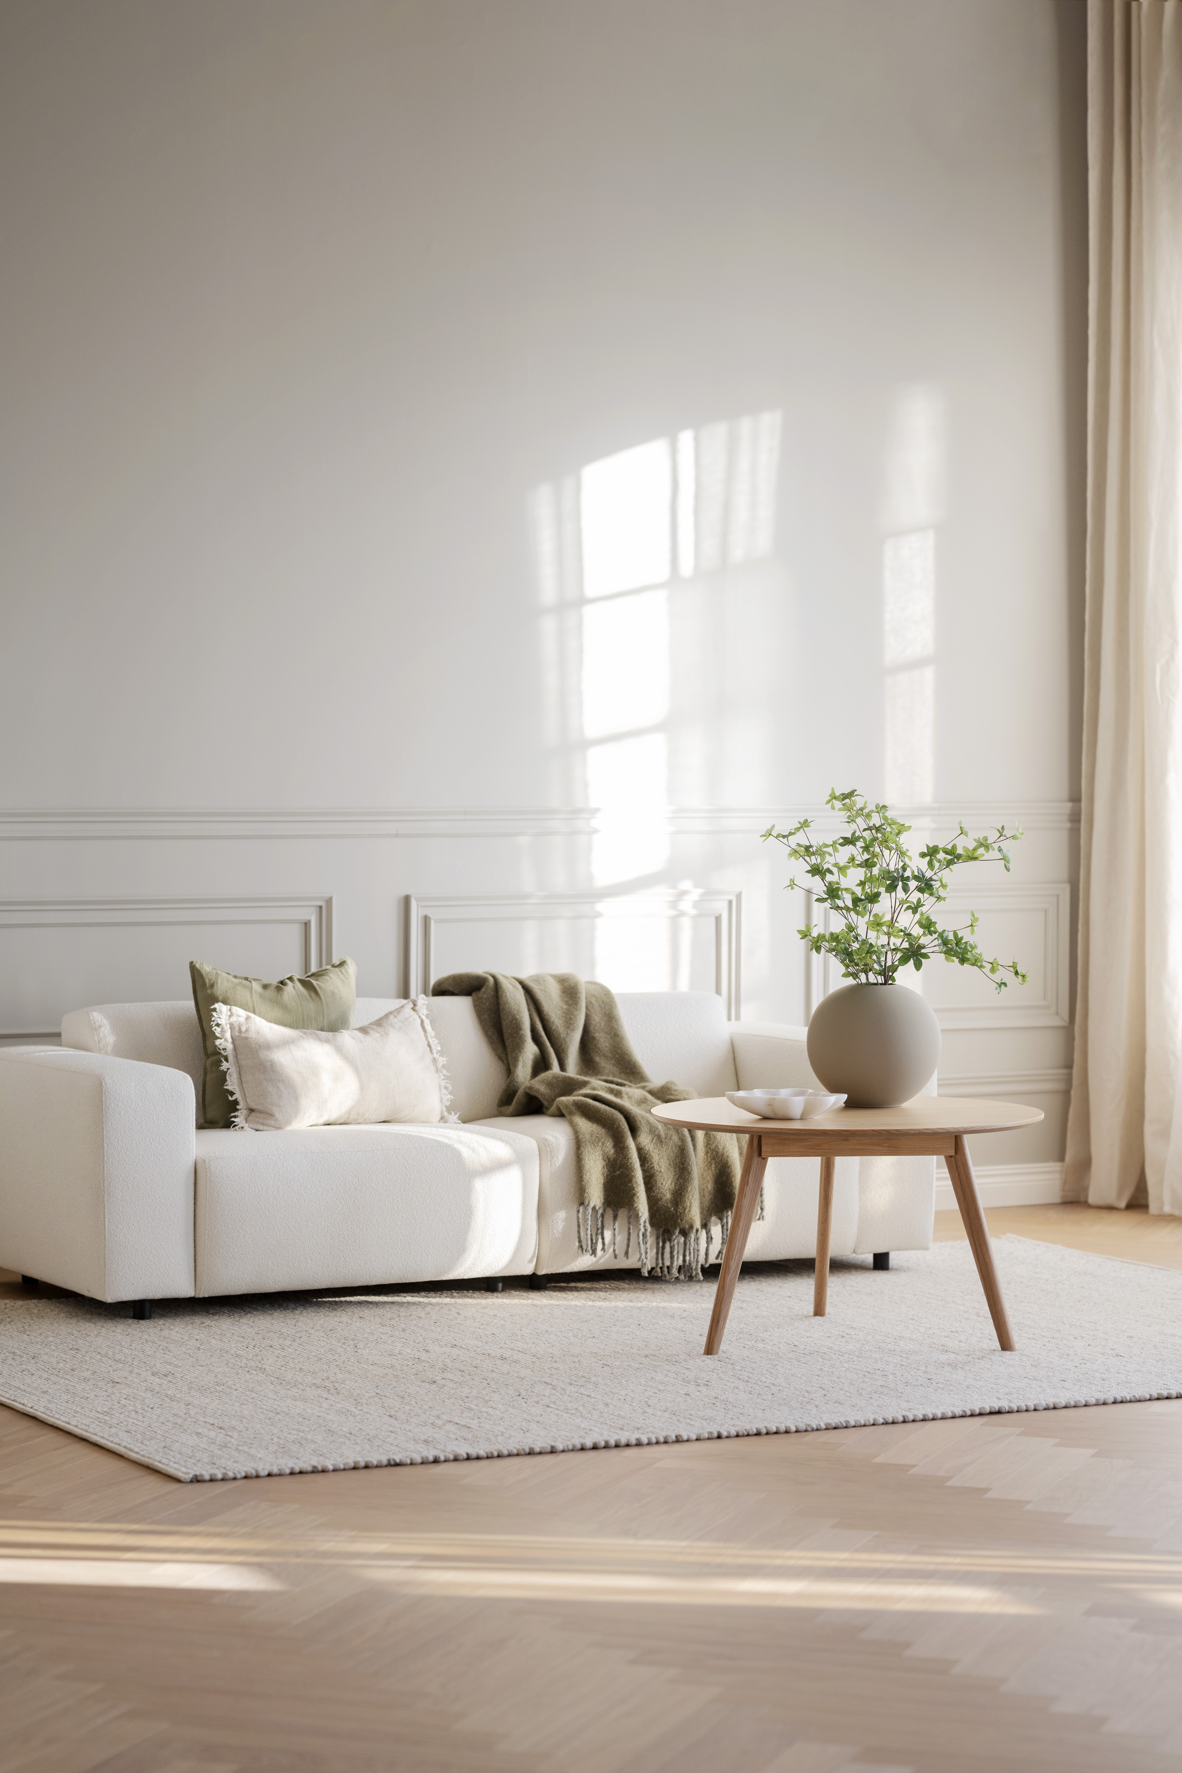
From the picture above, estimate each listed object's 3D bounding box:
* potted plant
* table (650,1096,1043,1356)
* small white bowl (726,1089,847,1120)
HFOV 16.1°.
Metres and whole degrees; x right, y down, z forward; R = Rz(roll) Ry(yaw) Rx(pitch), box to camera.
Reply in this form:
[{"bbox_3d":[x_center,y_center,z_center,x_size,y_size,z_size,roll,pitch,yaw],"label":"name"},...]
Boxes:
[{"bbox_3d":[0.699,0.143,9.608,0.611,0.724,0.512,0,2,0],"label":"potted plant"},{"bbox_3d":[0.579,0.768,9.482,0.886,0.517,0.886,0,2,0],"label":"table"},{"bbox_3d":[0.435,0.488,9.330,0.272,0.053,0.261,0,2,0],"label":"small white bowl"}]

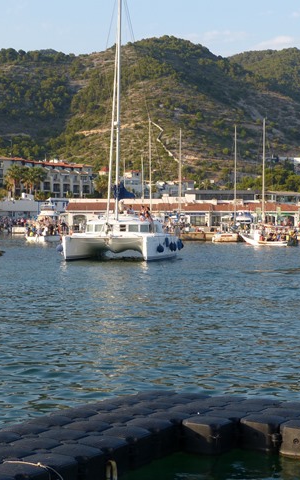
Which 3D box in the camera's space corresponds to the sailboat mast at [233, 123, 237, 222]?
[{"bbox_3d":[11.431,-8.664,149.000,0.230,13.600,0.230,0,1,0],"label":"sailboat mast"}]

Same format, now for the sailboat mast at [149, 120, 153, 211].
[{"bbox_3d":[0.108,-8.857,150.000,0.240,14.600,0.240,0,1,0],"label":"sailboat mast"}]

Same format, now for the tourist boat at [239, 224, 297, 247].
[{"bbox_3d":[12.979,-0.493,121.500,6.100,2.350,2.100,0,1,18],"label":"tourist boat"}]

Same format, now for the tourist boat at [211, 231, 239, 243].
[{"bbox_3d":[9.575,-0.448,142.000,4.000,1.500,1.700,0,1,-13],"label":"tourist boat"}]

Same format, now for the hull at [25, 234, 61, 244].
[{"bbox_3d":[-13.889,-0.115,142.000,2.200,1.000,5.600,-1,1,-38],"label":"hull"}]

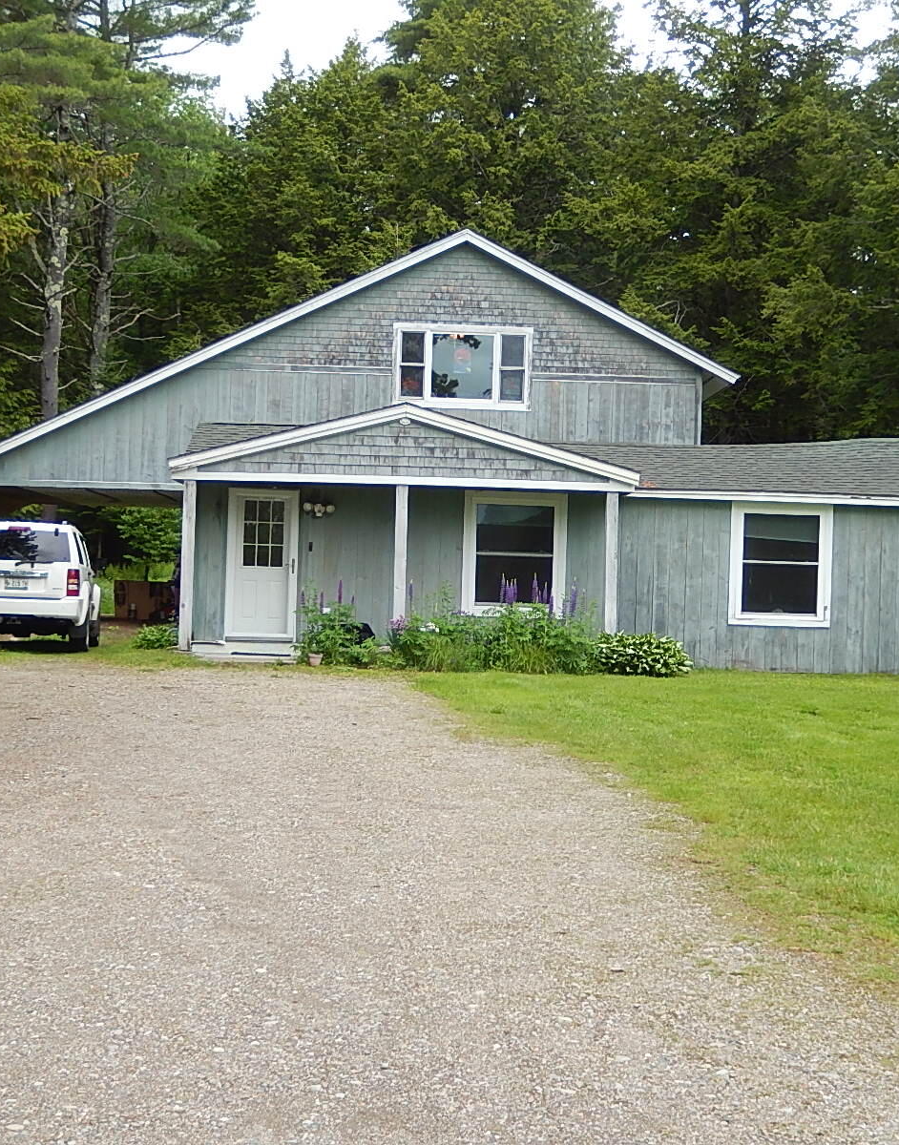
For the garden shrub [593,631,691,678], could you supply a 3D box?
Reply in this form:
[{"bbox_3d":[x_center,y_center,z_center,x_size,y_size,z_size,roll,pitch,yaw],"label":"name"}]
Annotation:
[{"bbox_3d":[2.540,1.063,23.700,1.300,0.570,1.100,2,-1,-3],"label":"garden shrub"}]

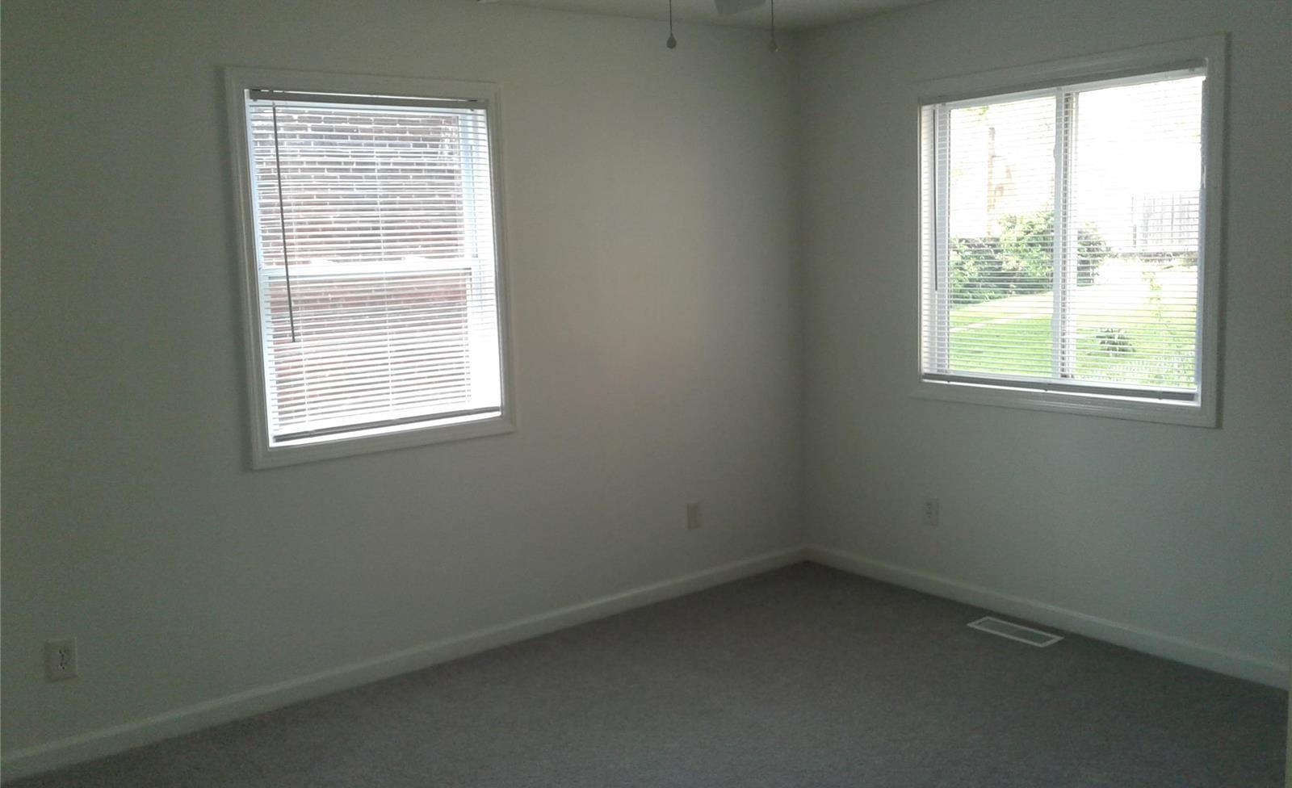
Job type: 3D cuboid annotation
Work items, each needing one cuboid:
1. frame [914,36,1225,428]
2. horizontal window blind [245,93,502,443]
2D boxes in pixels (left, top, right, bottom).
[{"bbox_3d":[1.523,-0.579,4.480,0.100,1.295,1.305,-8,9,-37],"label":"frame"},{"bbox_3d":[-0.925,-0.461,4.254,0.902,1.169,0.040,-8,9,-37],"label":"horizontal window blind"}]

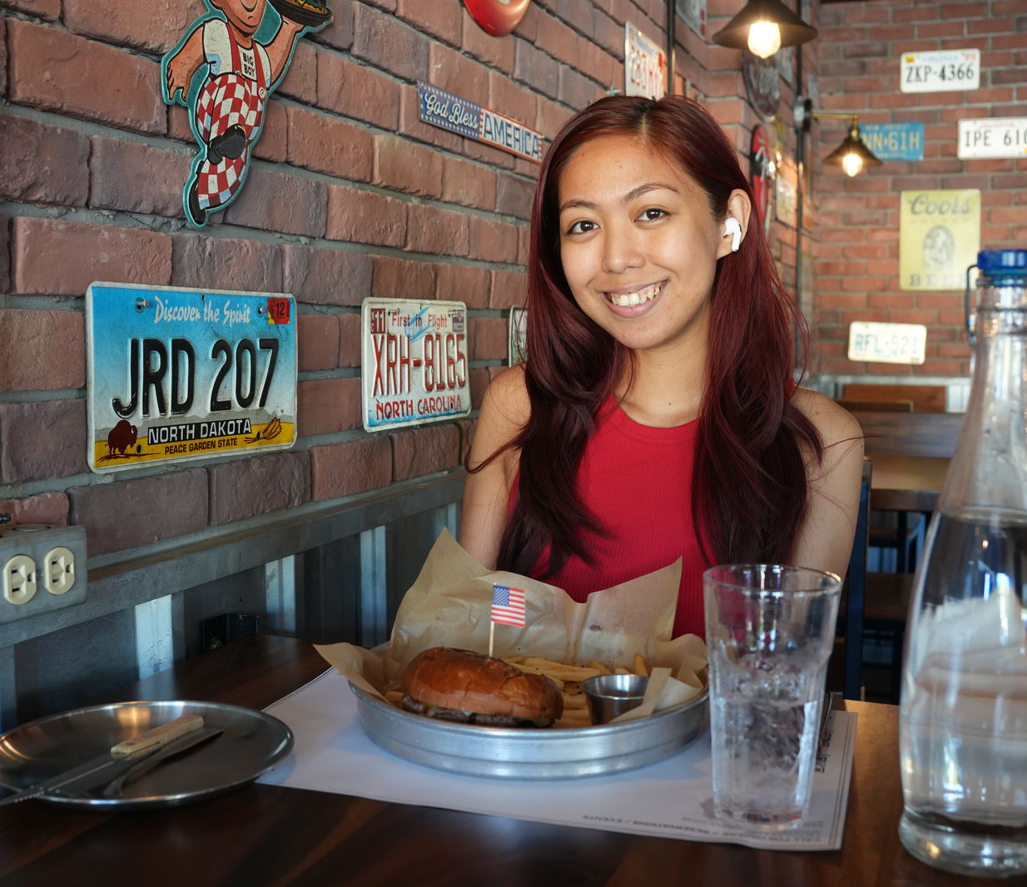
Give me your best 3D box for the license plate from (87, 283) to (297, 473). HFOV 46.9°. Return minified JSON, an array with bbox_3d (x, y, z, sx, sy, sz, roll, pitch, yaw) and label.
[{"bbox_3d":[-0.274,-0.061,1.052,0.010,0.153,0.305,2,5,22],"label":"license plate"}]

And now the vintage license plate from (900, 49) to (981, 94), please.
[{"bbox_3d":[1.675,-1.460,4.646,0.305,0.153,0.010,2,6,22],"label":"vintage license plate"}]

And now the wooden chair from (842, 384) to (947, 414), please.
[{"bbox_3d":[1.412,0.211,4.453,0.430,0.850,0.480,2,6,21],"label":"wooden chair"}]

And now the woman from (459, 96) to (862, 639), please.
[{"bbox_3d":[0.104,0.301,1.073,0.420,1.250,0.600,1,5,13],"label":"woman"}]

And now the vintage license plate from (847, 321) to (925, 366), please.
[{"bbox_3d":[1.520,-0.408,4.809,0.305,0.153,0.010,5,7,21],"label":"vintage license plate"}]

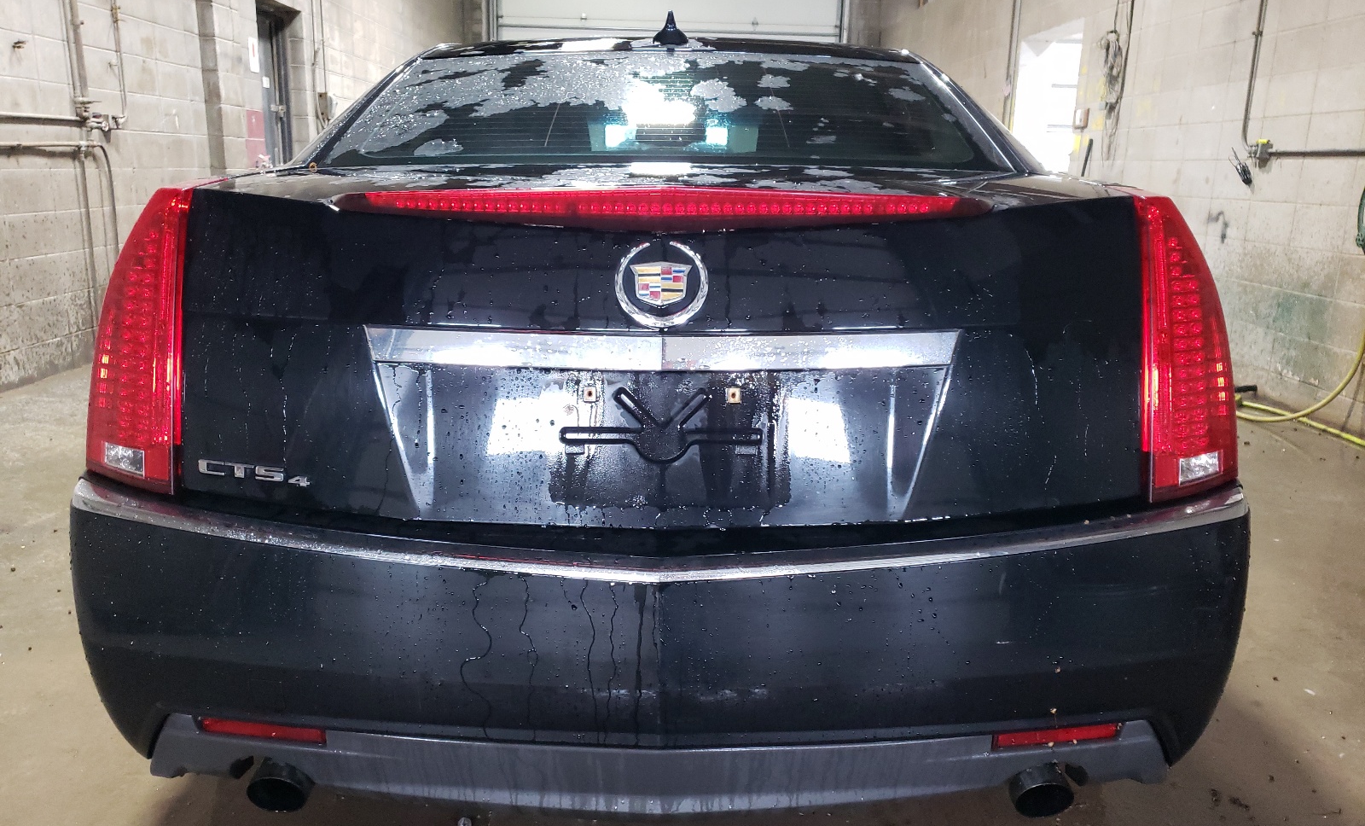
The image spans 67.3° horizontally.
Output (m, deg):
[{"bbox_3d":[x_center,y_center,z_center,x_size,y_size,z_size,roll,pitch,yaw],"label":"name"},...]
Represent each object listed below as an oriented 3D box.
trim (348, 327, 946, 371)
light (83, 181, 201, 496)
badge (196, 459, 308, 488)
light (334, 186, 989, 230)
[{"bbox_3d":[-0.027,-0.079,1.245,0.725,0.048,0.055,0,14,-1],"label":"trim"},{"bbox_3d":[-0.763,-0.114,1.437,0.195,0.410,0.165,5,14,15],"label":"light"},{"bbox_3d":[-0.566,0.080,1.365,0.165,0.025,0.010,4,14,13],"label":"badge"},{"bbox_3d":[-0.023,-0.252,1.244,0.790,0.052,0.090,0,14,-1],"label":"light"}]

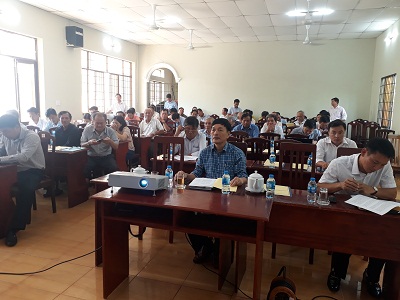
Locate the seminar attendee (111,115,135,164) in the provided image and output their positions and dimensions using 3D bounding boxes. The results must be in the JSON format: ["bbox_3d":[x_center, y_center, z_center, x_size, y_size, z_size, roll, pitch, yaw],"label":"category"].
[{"bbox_3d":[-1.302,-0.037,5.622,0.500,1.180,0.700,7,10,32],"label":"seminar attendee"}]

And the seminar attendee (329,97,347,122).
[{"bbox_3d":[3.294,-0.434,7.679,0.320,1.660,0.500,-4,10,-36],"label":"seminar attendee"}]

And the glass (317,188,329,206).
[{"bbox_3d":[0.857,0.327,2.165,0.074,0.101,0.074,4,9,17],"label":"glass"}]

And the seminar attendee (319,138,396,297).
[{"bbox_3d":[1.262,0.492,2.566,0.580,1.190,0.760,4,9,17],"label":"seminar attendee"}]

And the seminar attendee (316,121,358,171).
[{"bbox_3d":[1.540,0.303,3.574,0.510,1.280,0.800,4,9,15],"label":"seminar attendee"}]

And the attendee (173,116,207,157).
[{"bbox_3d":[-0.137,0.187,4.116,0.520,1.250,0.700,4,9,17],"label":"attendee"}]

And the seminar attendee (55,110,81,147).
[{"bbox_3d":[-2.092,0.047,4.766,0.500,1.260,0.780,1,8,-2],"label":"seminar attendee"}]

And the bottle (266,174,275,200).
[{"bbox_3d":[0.518,0.261,2.285,0.062,0.180,0.062,4,9,17],"label":"bottle"}]

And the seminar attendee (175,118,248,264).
[{"bbox_3d":[0.171,0.382,2.771,0.580,1.280,0.800,4,9,17],"label":"seminar attendee"}]

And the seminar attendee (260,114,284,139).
[{"bbox_3d":[1.321,-0.011,5.779,0.500,1.260,0.780,4,9,17],"label":"seminar attendee"}]

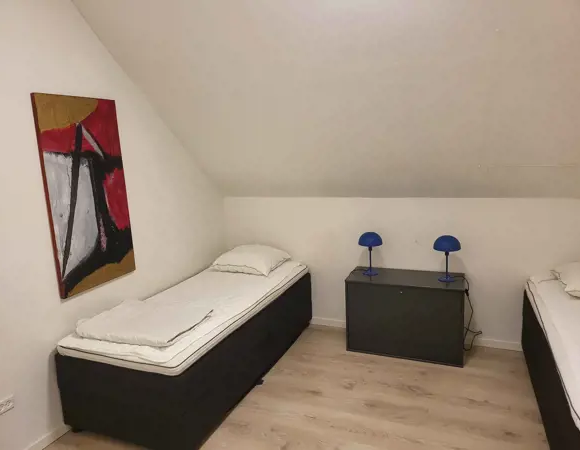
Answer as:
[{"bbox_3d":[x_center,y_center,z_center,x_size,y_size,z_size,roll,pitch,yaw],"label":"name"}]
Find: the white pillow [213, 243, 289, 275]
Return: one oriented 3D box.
[{"bbox_3d":[-0.392,0.315,3.950,0.670,0.180,0.460,2,11,23],"label":"white pillow"}]

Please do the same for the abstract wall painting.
[{"bbox_3d":[-1.307,-0.200,2.721,0.036,1.213,0.591,2,11,23],"label":"abstract wall painting"}]

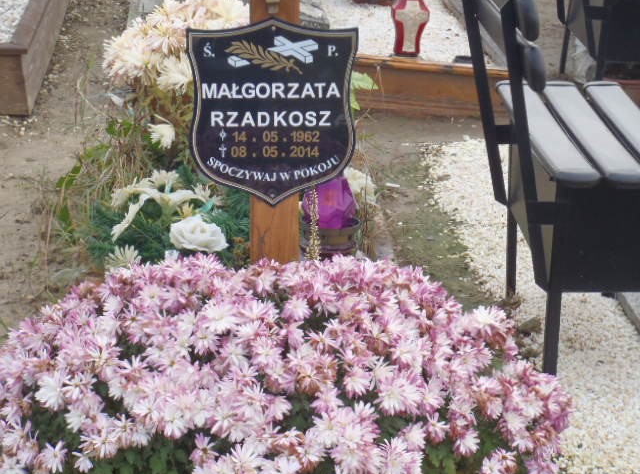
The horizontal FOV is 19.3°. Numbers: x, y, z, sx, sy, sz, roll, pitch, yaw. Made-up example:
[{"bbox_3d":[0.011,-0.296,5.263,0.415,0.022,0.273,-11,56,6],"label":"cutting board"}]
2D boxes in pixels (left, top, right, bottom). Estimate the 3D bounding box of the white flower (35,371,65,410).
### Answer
[{"bbox_3d":[-0.406,0.230,2.830,0.047,0.052,0.034,6,22,14],"label":"white flower"}]

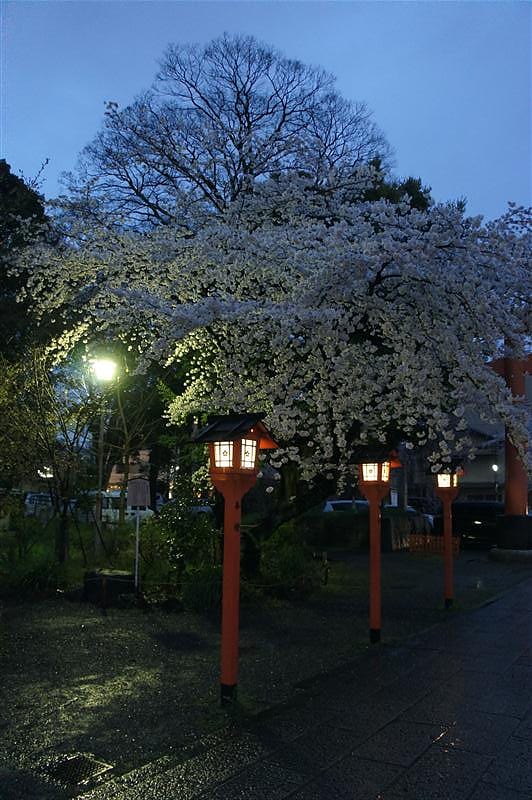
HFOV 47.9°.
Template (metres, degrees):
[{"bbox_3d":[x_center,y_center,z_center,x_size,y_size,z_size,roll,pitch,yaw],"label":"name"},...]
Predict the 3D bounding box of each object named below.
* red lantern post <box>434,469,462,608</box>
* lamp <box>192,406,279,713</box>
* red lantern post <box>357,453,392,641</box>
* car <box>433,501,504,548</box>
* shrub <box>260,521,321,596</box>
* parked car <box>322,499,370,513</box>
[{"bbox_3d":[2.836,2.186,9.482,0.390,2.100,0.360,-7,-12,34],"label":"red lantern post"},{"bbox_3d":[-0.263,1.254,4.864,0.530,2.260,0.460,-7,-12,34],"label":"lamp"},{"bbox_3d":[1.261,1.662,7.077,0.500,2.260,0.450,-7,-12,34],"label":"red lantern post"},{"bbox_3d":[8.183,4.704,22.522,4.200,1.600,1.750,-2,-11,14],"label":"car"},{"bbox_3d":[0.447,2.785,10.980,1.150,1.350,1.150,0,-10,0],"label":"shrub"},{"bbox_3d":[4.280,4.715,23.537,4.400,1.520,1.720,-4,-11,23],"label":"parked car"}]

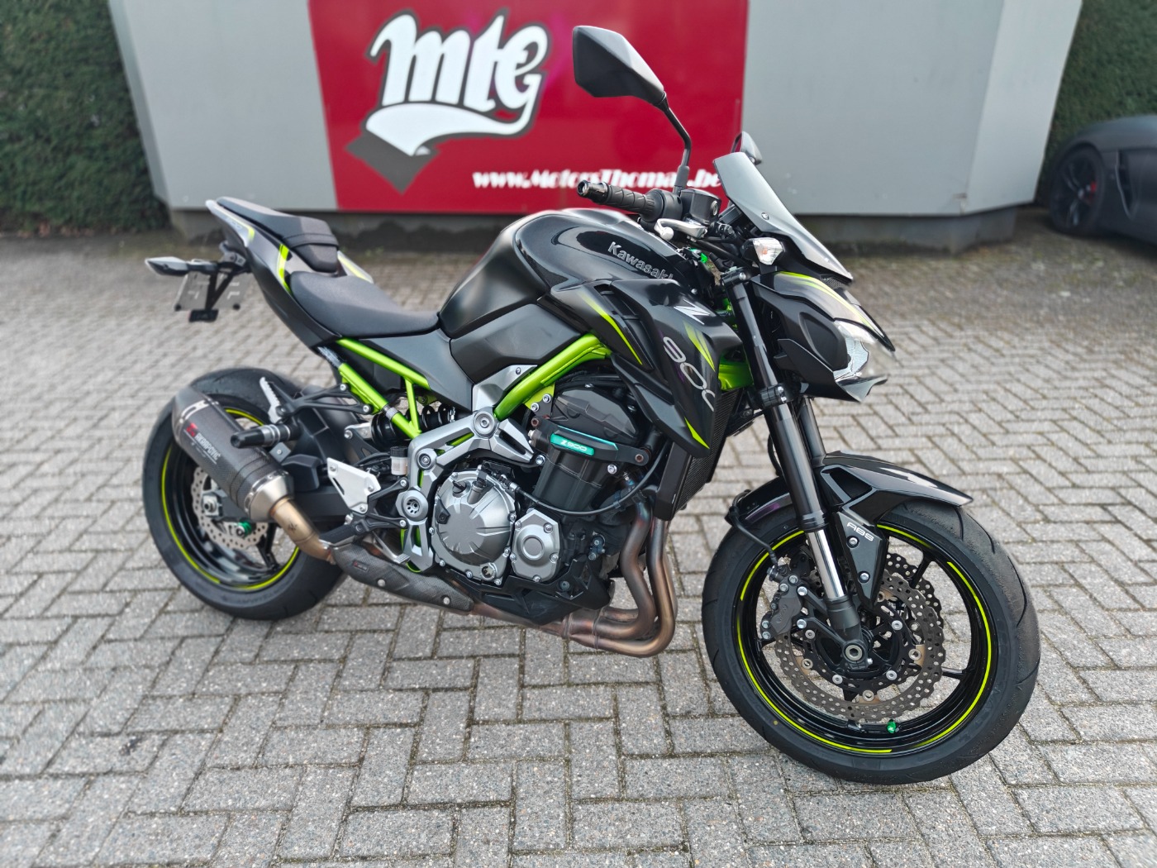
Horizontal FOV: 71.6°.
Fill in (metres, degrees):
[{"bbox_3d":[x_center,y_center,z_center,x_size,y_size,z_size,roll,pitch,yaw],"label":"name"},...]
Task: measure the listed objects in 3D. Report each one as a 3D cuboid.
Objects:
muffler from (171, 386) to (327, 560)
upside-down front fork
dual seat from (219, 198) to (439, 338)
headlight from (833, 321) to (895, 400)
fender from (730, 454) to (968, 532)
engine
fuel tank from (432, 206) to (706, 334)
[{"bbox_3d":[-0.716,0.086,1.762,0.440,0.140,0.120,42,19,7],"label":"muffler"},{"bbox_3d":[0.427,0.043,1.526,0.085,0.745,0.265,-18,0,24],"label":"upside-down front fork"},{"bbox_3d":[-0.577,-0.385,1.853,0.660,0.285,0.270,9,10,20],"label":"dual seat"},{"bbox_3d":[0.508,-0.133,1.468,0.140,0.150,0.190,9,11,21],"label":"headlight"},{"bbox_3d":[0.504,0.122,1.505,0.420,0.170,0.190,9,11,21],"label":"fender"},{"bbox_3d":[-0.037,0.107,1.712,0.450,0.510,0.450,9,10,20],"label":"engine"},{"bbox_3d":[-0.030,-0.321,1.654,0.580,0.285,0.360,9,10,20],"label":"fuel tank"}]

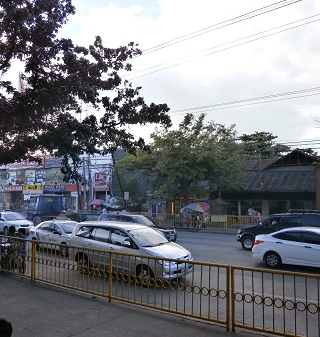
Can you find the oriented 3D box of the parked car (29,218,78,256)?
[{"bbox_3d":[-4.445,3.114,15.736,4.300,1.480,1.700,-4,-6,39],"label":"parked car"}]

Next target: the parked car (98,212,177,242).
[{"bbox_3d":[-1.279,3.223,18.023,4.600,1.700,1.780,-3,-6,38],"label":"parked car"}]

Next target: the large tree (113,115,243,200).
[{"bbox_3d":[1.814,-0.050,30.066,10.600,9.800,9.300,0,-5,0],"label":"large tree"}]

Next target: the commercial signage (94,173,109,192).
[{"bbox_3d":[-5.914,1.365,34.150,1.974,1.922,0.300,-3,-6,31],"label":"commercial signage"}]

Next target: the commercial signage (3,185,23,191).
[{"bbox_3d":[-18.928,2.500,43.643,4.074,0.865,0.250,-3,-6,31],"label":"commercial signage"}]

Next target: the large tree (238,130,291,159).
[{"bbox_3d":[15.421,0.627,49.459,8.800,12.550,8.300,0,-5,0],"label":"large tree"}]

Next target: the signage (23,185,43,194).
[{"bbox_3d":[-15.627,2.589,41.646,3.619,1.231,0.250,-3,-6,31],"label":"signage"}]

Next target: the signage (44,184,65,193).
[{"bbox_3d":[-12.444,2.353,39.751,3.634,0.940,0.250,-3,-6,31],"label":"signage"}]

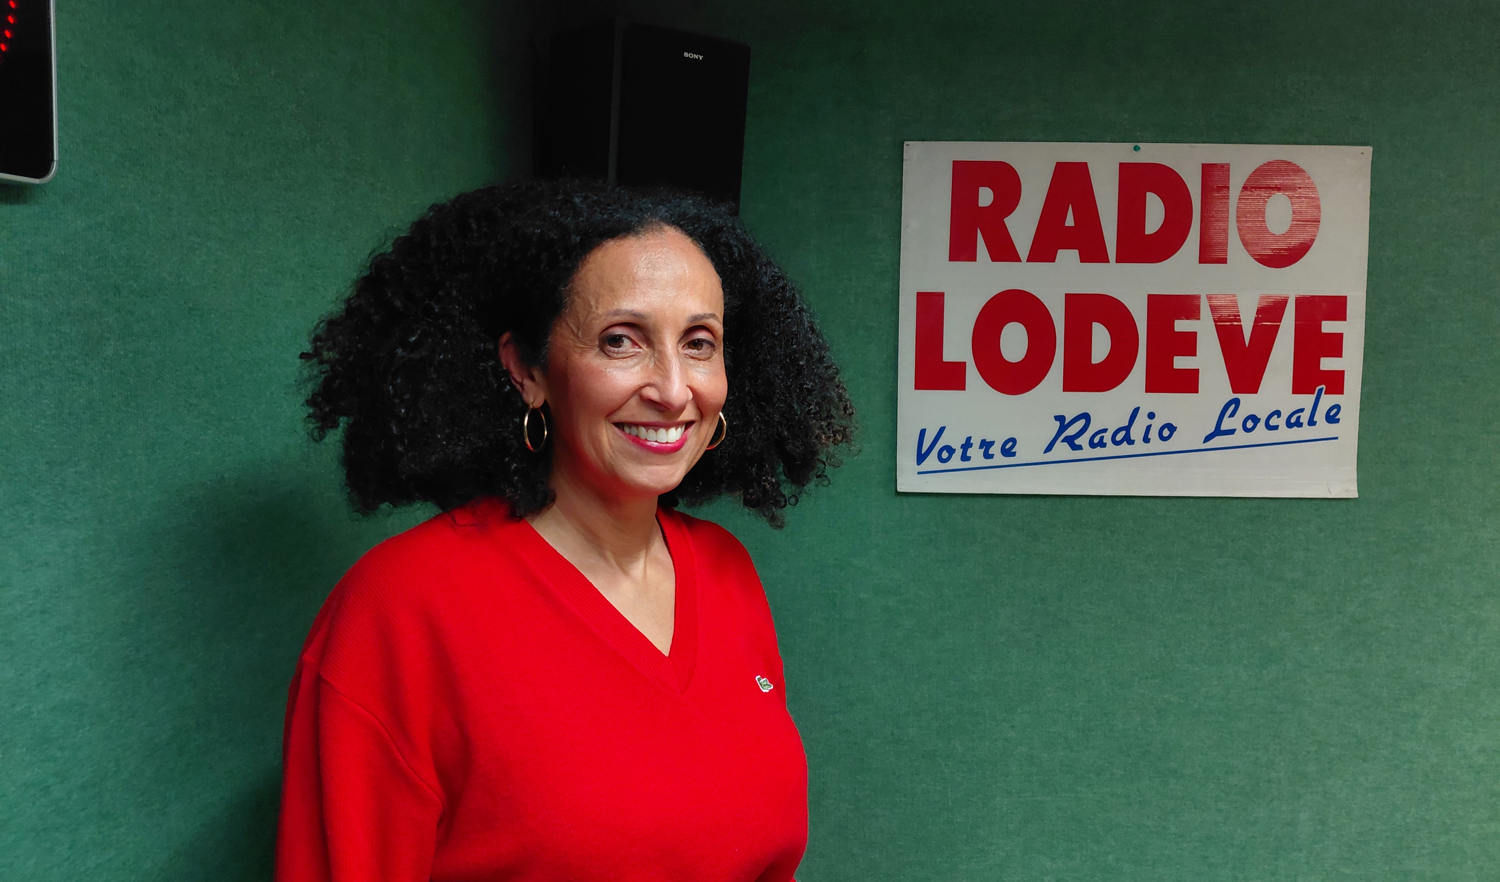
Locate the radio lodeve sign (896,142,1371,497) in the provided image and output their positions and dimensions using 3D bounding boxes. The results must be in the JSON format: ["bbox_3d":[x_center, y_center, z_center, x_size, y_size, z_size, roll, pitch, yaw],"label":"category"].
[{"bbox_3d":[0.661,-0.206,1.866,0.800,0.600,0.010,1,3,0],"label":"radio lodeve sign"}]

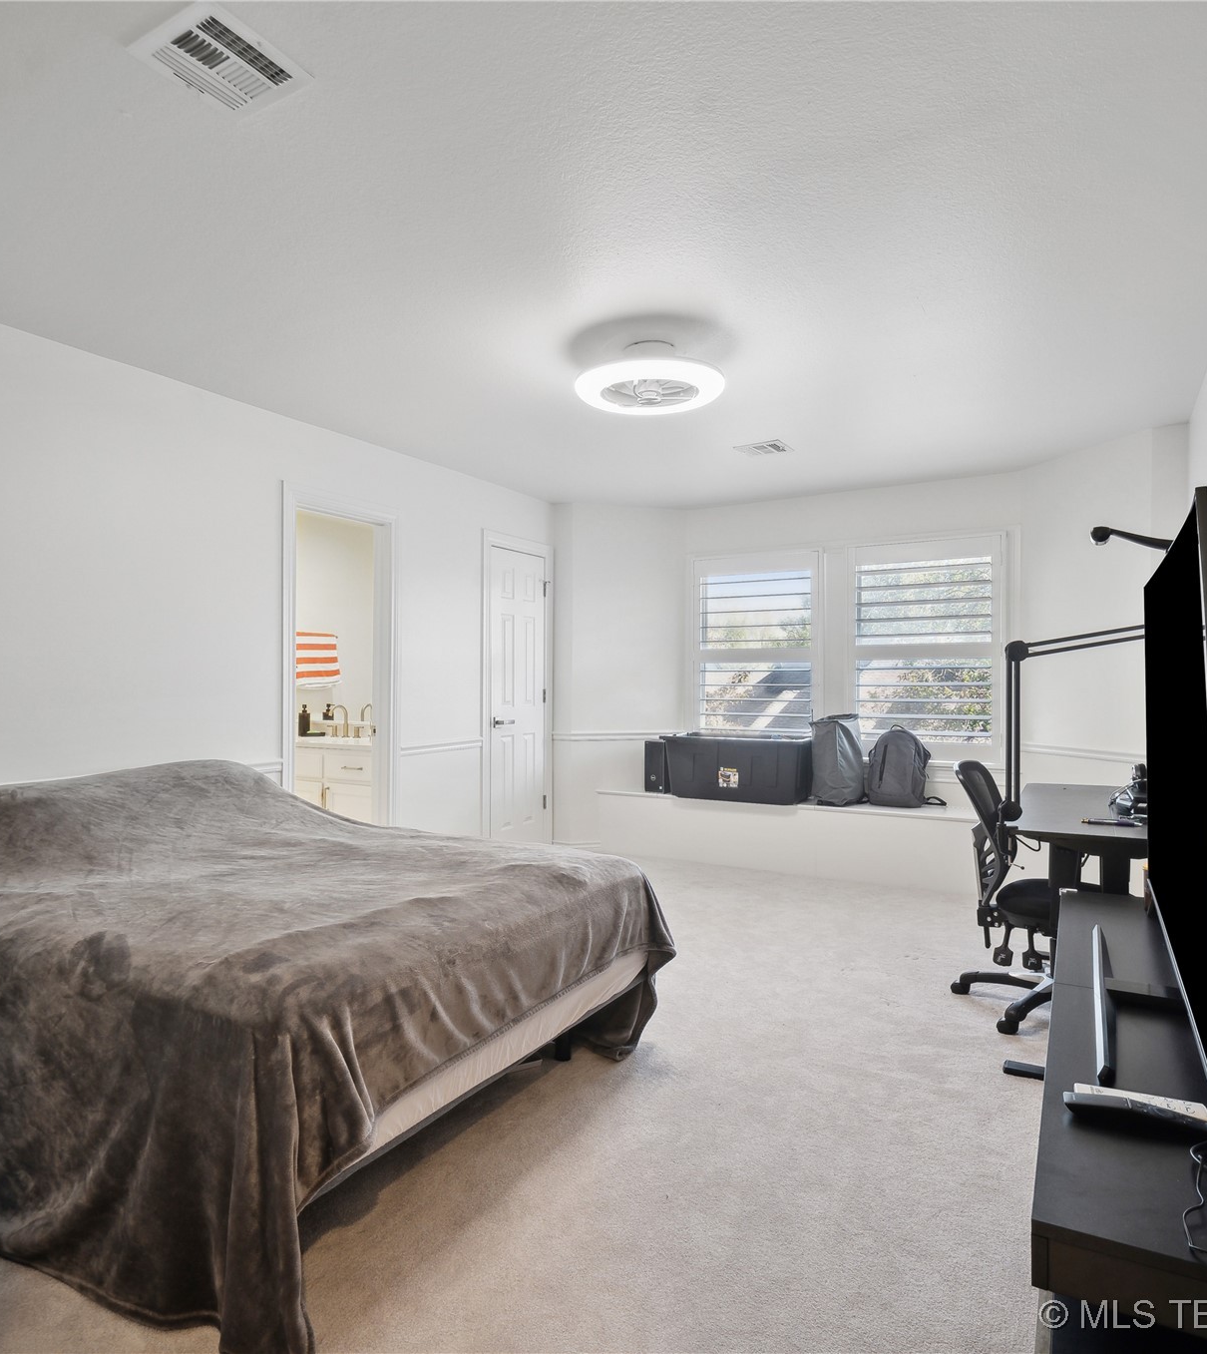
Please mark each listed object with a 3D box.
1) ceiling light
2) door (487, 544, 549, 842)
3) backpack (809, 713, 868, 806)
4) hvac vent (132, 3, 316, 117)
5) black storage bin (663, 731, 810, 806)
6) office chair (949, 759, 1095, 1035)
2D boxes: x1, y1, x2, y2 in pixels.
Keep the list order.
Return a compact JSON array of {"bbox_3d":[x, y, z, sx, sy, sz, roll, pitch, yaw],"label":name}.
[{"bbox_3d":[0.177,-1.150,2.983,0.565,0.160,0.565,0,0,0],"label":"ceiling light"},{"bbox_3d":[-0.561,0.190,5.255,0.050,2.030,0.600,0,0,32],"label":"door"},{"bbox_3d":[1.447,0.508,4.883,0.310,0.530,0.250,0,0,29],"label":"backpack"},{"bbox_3d":[-0.763,-1.220,1.587,0.245,0.030,0.245,0,0,32],"label":"hvac vent"},{"bbox_3d":[0.878,0.582,5.100,0.900,0.390,0.470,0,0,29],"label":"black storage bin"},{"bbox_3d":[1.635,0.765,2.890,0.650,0.910,0.650,0,0,33],"label":"office chair"}]

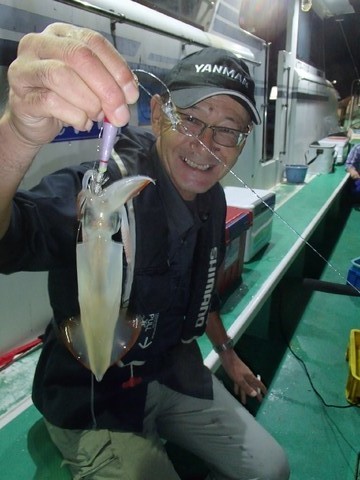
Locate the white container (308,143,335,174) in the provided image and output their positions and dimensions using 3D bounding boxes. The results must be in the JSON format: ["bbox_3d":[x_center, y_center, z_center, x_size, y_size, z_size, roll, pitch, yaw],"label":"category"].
[{"bbox_3d":[1.648,-0.930,4.505,0.260,0.321,0.257,8,21,27],"label":"white container"}]

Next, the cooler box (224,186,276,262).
[{"bbox_3d":[0.307,-0.093,2.161,0.334,0.298,0.385,8,21,27],"label":"cooler box"}]

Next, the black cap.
[{"bbox_3d":[0.067,-0.288,0.717,0.170,0.140,0.260,6,16,-14],"label":"black cap"}]

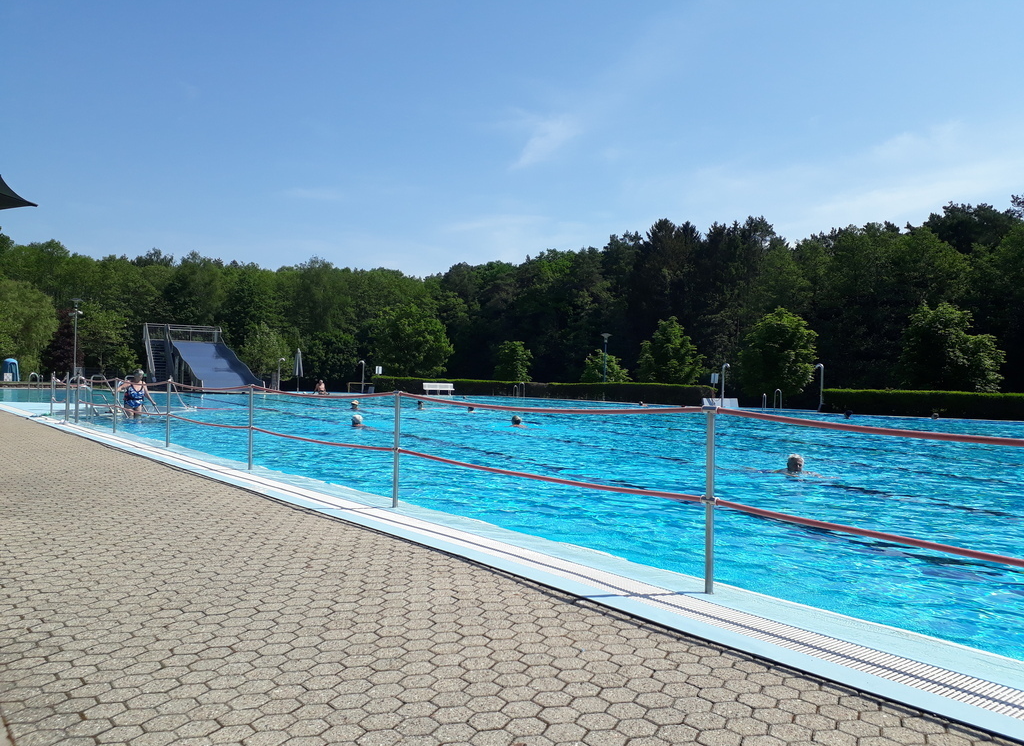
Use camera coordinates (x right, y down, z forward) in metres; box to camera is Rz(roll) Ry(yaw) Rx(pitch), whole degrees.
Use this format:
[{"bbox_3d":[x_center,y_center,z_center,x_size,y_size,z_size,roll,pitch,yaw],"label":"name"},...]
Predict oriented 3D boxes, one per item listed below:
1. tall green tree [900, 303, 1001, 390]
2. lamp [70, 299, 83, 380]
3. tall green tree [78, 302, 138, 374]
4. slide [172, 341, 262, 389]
[{"bbox_3d":[21.536,-0.718,39.226,5.002,5.596,5.002,1,-1,29],"label":"tall green tree"},{"bbox_3d":[-27.872,-2.112,50.967,0.650,5.164,0.650,2,-1,-29],"label":"lamp"},{"bbox_3d":[-30.891,-2.444,60.961,4.399,6.036,4.399,2,-1,-27],"label":"tall green tree"},{"bbox_3d":[-19.114,-0.456,51.668,3.600,3.300,7.200,2,-1,-38],"label":"slide"}]

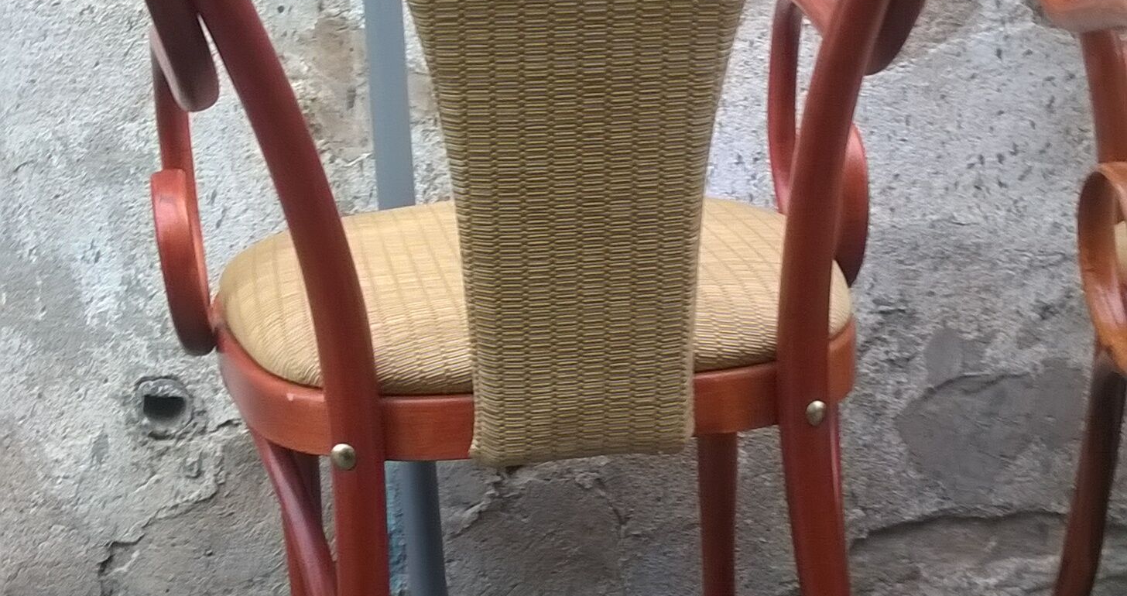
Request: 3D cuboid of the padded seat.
[{"bbox_3d":[-0.020,-0.025,1.291,0.465,0.050,0.403,-5,17,-8],"label":"padded seat"}]

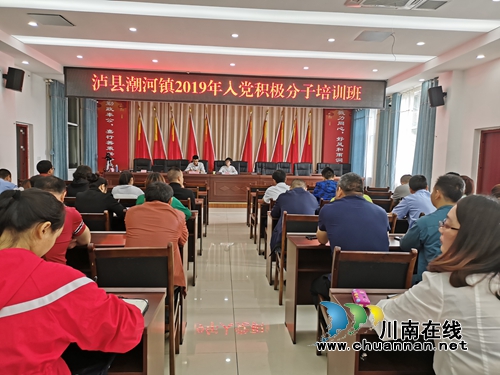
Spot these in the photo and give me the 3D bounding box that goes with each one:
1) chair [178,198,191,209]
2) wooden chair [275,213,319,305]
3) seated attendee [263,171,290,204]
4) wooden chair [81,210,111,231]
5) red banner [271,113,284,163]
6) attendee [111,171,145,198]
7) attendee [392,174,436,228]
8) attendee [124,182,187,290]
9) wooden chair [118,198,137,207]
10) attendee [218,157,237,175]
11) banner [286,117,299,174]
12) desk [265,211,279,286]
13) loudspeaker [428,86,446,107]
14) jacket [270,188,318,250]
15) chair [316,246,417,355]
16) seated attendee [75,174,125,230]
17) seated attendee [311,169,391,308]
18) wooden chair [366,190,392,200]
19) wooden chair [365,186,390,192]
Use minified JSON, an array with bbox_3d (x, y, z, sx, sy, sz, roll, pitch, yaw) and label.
[{"bbox_3d":[-0.994,0.551,5.054,0.475,0.891,0.550,1,4,-4],"label":"chair"},{"bbox_3d":[0.521,0.668,3.931,0.460,0.920,0.550,1,4,-4],"label":"wooden chair"},{"bbox_3d":[0.409,0.385,5.501,0.500,1.260,0.780,1,4,-4],"label":"seated attendee"},{"bbox_3d":[-1.497,0.610,3.726,0.460,0.900,0.500,1,4,-4],"label":"wooden chair"},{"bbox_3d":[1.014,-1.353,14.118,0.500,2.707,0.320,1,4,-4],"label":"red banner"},{"bbox_3d":[-1.620,0.362,5.203,0.480,1.180,0.720,1,4,-4],"label":"attendee"},{"bbox_3d":[1.789,0.490,4.207,0.520,1.240,0.780,1,4,-12],"label":"attendee"},{"bbox_3d":[-0.657,0.577,2.710,0.500,1.220,0.800,1,4,-4],"label":"attendee"},{"bbox_3d":[-1.546,0.535,5.160,0.460,0.920,0.550,1,4,-4],"label":"wooden chair"},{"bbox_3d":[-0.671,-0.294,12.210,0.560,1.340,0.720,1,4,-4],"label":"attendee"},{"bbox_3d":[1.397,-1.234,12.867,0.440,2.200,0.180,1,4,-4],"label":"banner"},{"bbox_3d":[0.845,0.703,4.538,1.220,0.780,0.400,1,4,-4],"label":"desk"},{"bbox_3d":[4.126,-2.006,8.618,0.300,0.400,0.280,-12,3,7],"label":"loudspeaker"},{"bbox_3d":[0.474,0.325,4.048,0.500,0.630,0.440,1,4,-4],"label":"jacket"},{"bbox_3d":[0.687,0.758,2.461,0.475,0.891,0.550,1,4,0],"label":"chair"},{"bbox_3d":[-1.506,0.461,3.989,0.470,1.179,0.740,2,4,6],"label":"seated attendee"},{"bbox_3d":[0.671,0.539,2.748,0.520,1.290,0.780,1,4,-4],"label":"seated attendee"},{"bbox_3d":[2.088,0.498,6.607,0.460,0.900,0.500,1,4,-4],"label":"wooden chair"},{"bbox_3d":[2.581,0.421,8.172,0.460,0.910,0.550,1,4,-4],"label":"wooden chair"}]

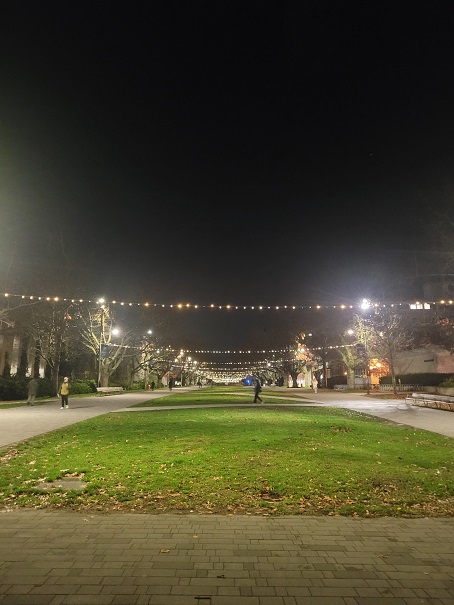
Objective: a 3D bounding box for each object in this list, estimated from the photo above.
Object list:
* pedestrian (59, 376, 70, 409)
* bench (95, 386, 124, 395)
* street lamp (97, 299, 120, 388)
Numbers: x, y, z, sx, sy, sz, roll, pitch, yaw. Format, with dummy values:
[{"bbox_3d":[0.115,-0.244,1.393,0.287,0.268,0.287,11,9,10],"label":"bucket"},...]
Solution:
[{"bbox_3d":[-8.708,4.885,24.541,0.560,1.700,0.400,-1,-10,6],"label":"pedestrian"},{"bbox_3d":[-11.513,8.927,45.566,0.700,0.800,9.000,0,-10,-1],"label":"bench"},{"bbox_3d":[-11.903,4.325,45.786,2.000,9.500,0.500,0,-10,0],"label":"street lamp"}]

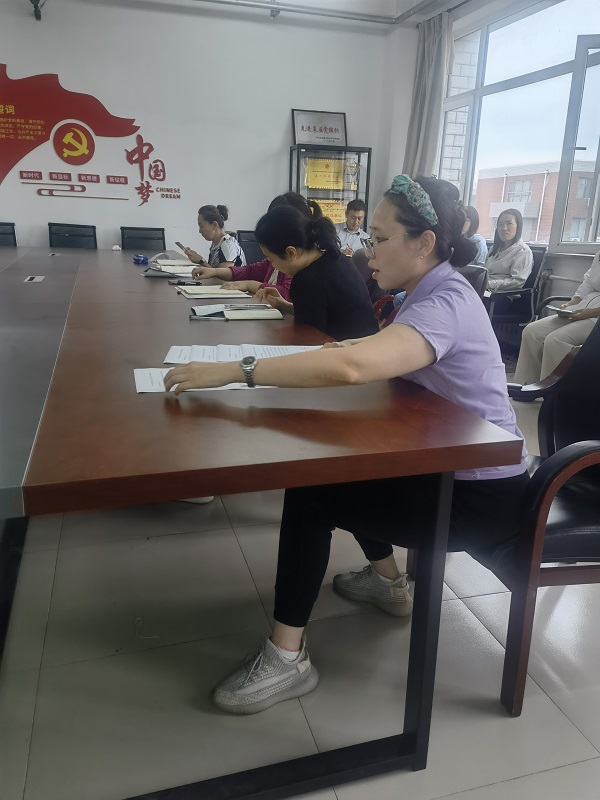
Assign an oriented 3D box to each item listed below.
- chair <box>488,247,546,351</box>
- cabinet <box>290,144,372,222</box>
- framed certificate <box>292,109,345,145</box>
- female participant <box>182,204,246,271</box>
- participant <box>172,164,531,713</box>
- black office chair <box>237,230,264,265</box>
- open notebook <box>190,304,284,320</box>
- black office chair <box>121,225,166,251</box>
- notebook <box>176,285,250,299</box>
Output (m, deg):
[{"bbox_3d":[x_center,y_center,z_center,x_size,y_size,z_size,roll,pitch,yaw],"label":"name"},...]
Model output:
[{"bbox_3d":[1.265,-0.611,4.335,0.600,0.930,0.560,-5,18,-20],"label":"chair"},{"bbox_3d":[0.301,-1.861,6.873,0.800,1.700,0.330,-4,19,-17],"label":"cabinet"},{"bbox_3d":[0.221,-2.833,6.530,0.590,0.400,0.025,-4,-3,-17],"label":"framed certificate"},{"bbox_3d":[-0.574,-0.724,4.192,0.630,1.125,0.500,-4,18,-16],"label":"female participant"},{"bbox_3d":[0.133,0.072,1.584,0.940,1.205,0.590,-2,18,-12],"label":"participant"},{"bbox_3d":[-0.370,-1.181,6.031,0.550,0.880,0.580,-2,18,-13],"label":"black office chair"},{"bbox_3d":[-0.246,-0.336,2.370,0.330,0.022,0.260,-4,19,-17],"label":"open notebook"},{"bbox_3d":[-1.438,-1.114,5.714,0.550,0.880,0.580,-1,18,-9],"label":"black office chair"},{"bbox_3d":[-0.395,-0.501,2.851,0.290,0.025,0.340,-4,18,-16],"label":"notebook"}]

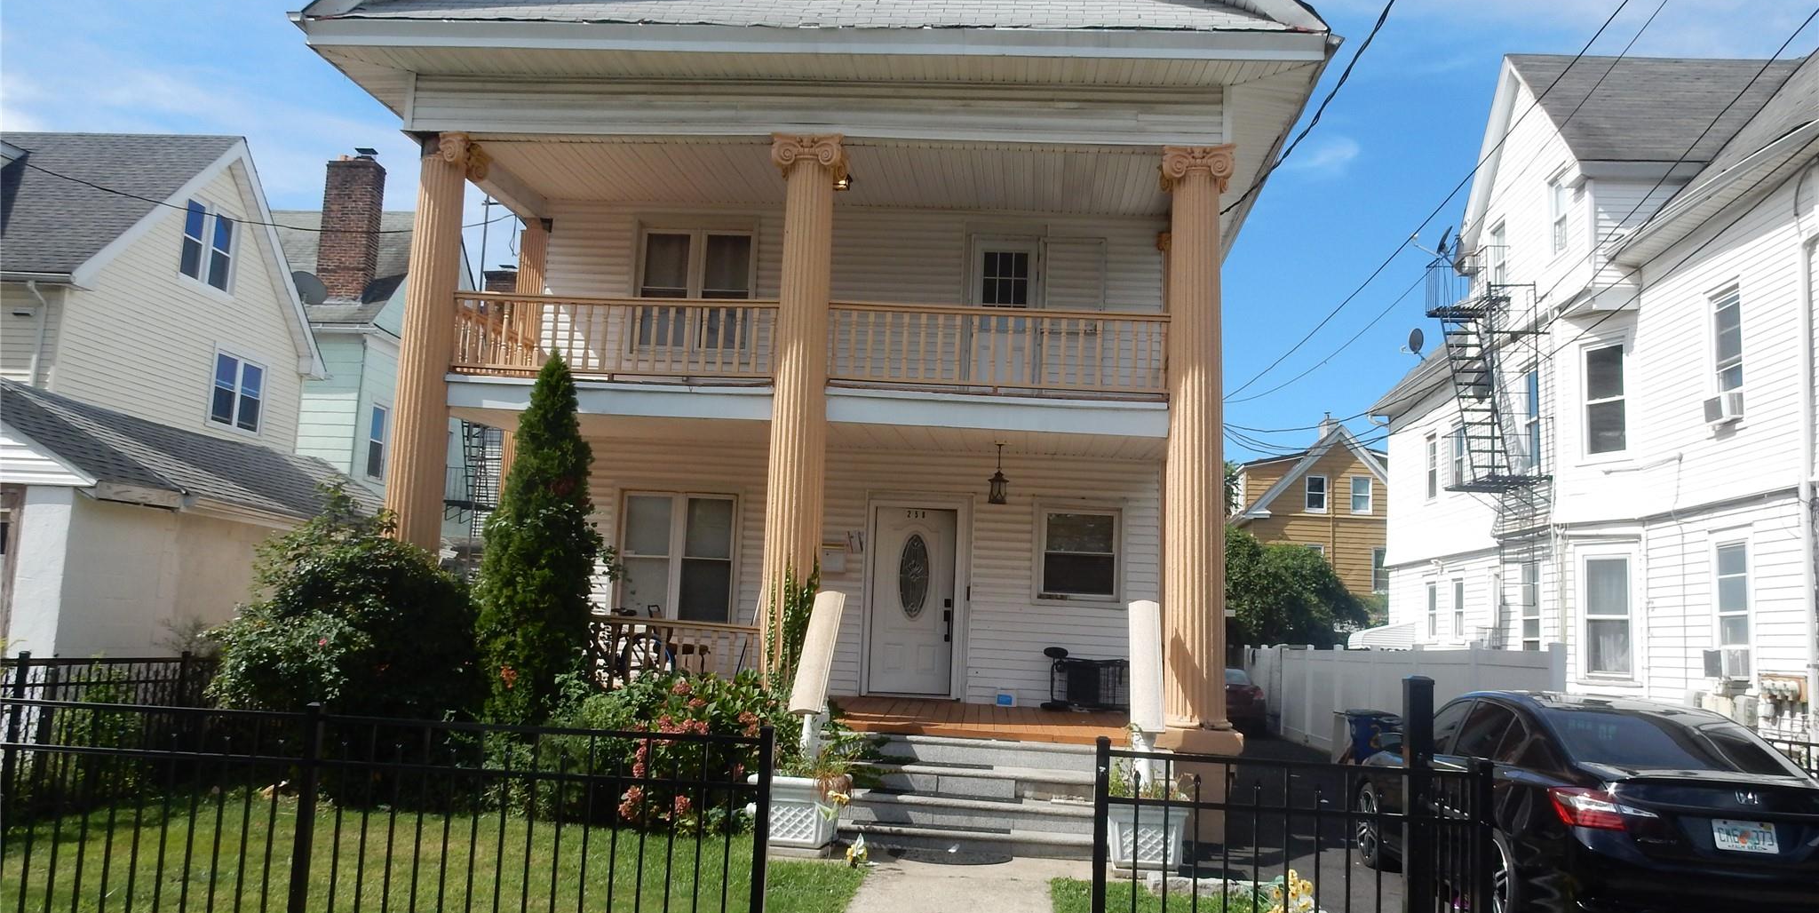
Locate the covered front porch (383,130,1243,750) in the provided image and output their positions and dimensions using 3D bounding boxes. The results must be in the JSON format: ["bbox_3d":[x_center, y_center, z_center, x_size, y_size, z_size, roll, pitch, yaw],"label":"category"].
[{"bbox_3d":[-0.845,-0.130,13.152,7.650,5.300,3.200,2,-7,5],"label":"covered front porch"}]

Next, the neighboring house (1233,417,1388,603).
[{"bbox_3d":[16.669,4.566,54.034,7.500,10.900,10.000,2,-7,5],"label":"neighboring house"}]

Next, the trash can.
[{"bbox_3d":[5.993,3.728,16.644,0.650,1.050,0.760,2,-7,5],"label":"trash can"}]

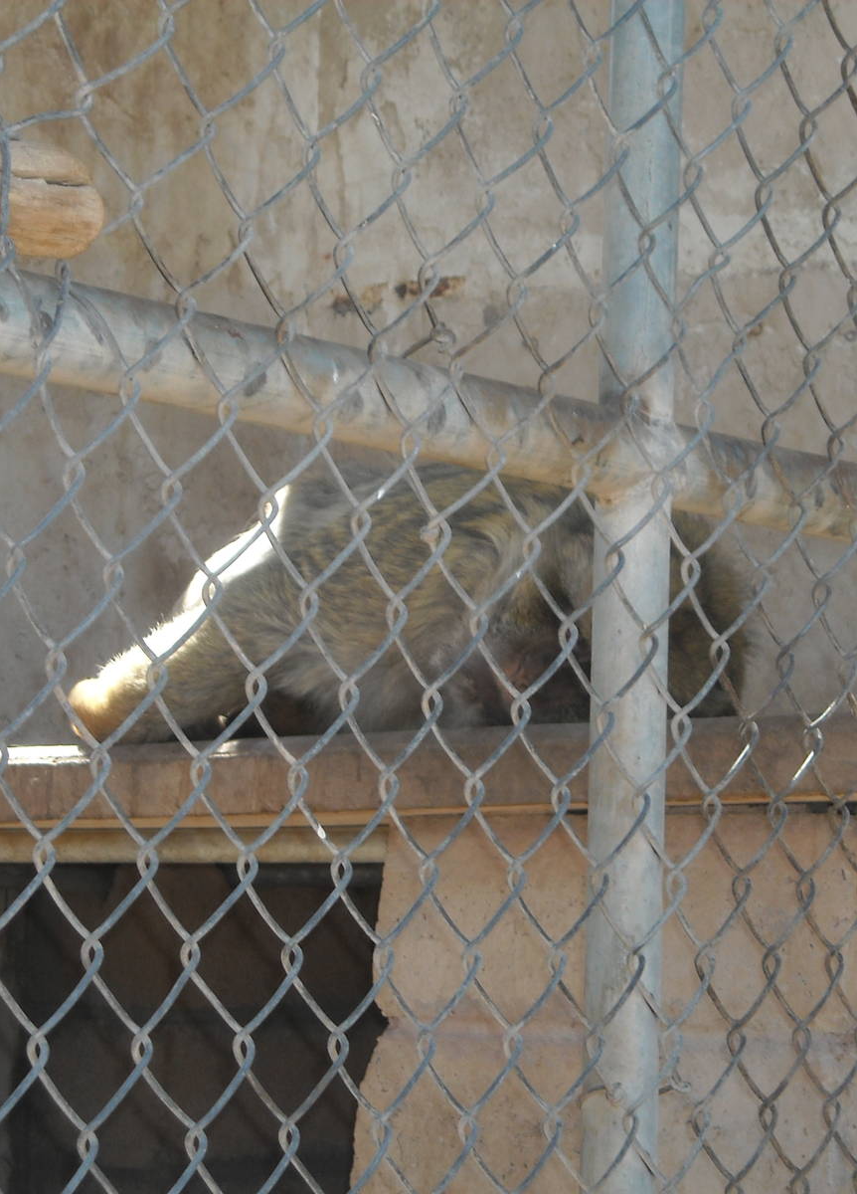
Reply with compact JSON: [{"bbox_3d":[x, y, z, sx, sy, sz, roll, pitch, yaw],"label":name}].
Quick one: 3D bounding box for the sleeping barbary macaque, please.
[{"bbox_3d":[-0.023,0.002,4.500,0.640,0.270,0.340,-3,-7,35],"label":"sleeping barbary macaque"}]

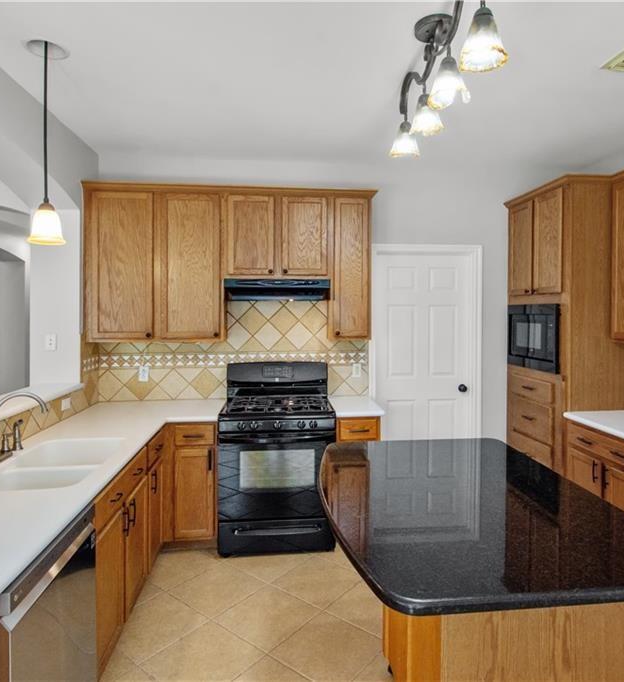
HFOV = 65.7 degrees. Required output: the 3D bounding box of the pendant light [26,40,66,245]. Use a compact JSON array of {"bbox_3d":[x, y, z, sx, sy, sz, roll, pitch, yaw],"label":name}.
[{"bbox_3d":[-1.187,-0.883,2.171,0.178,0.875,0.178,0,2,-5],"label":"pendant light"}]

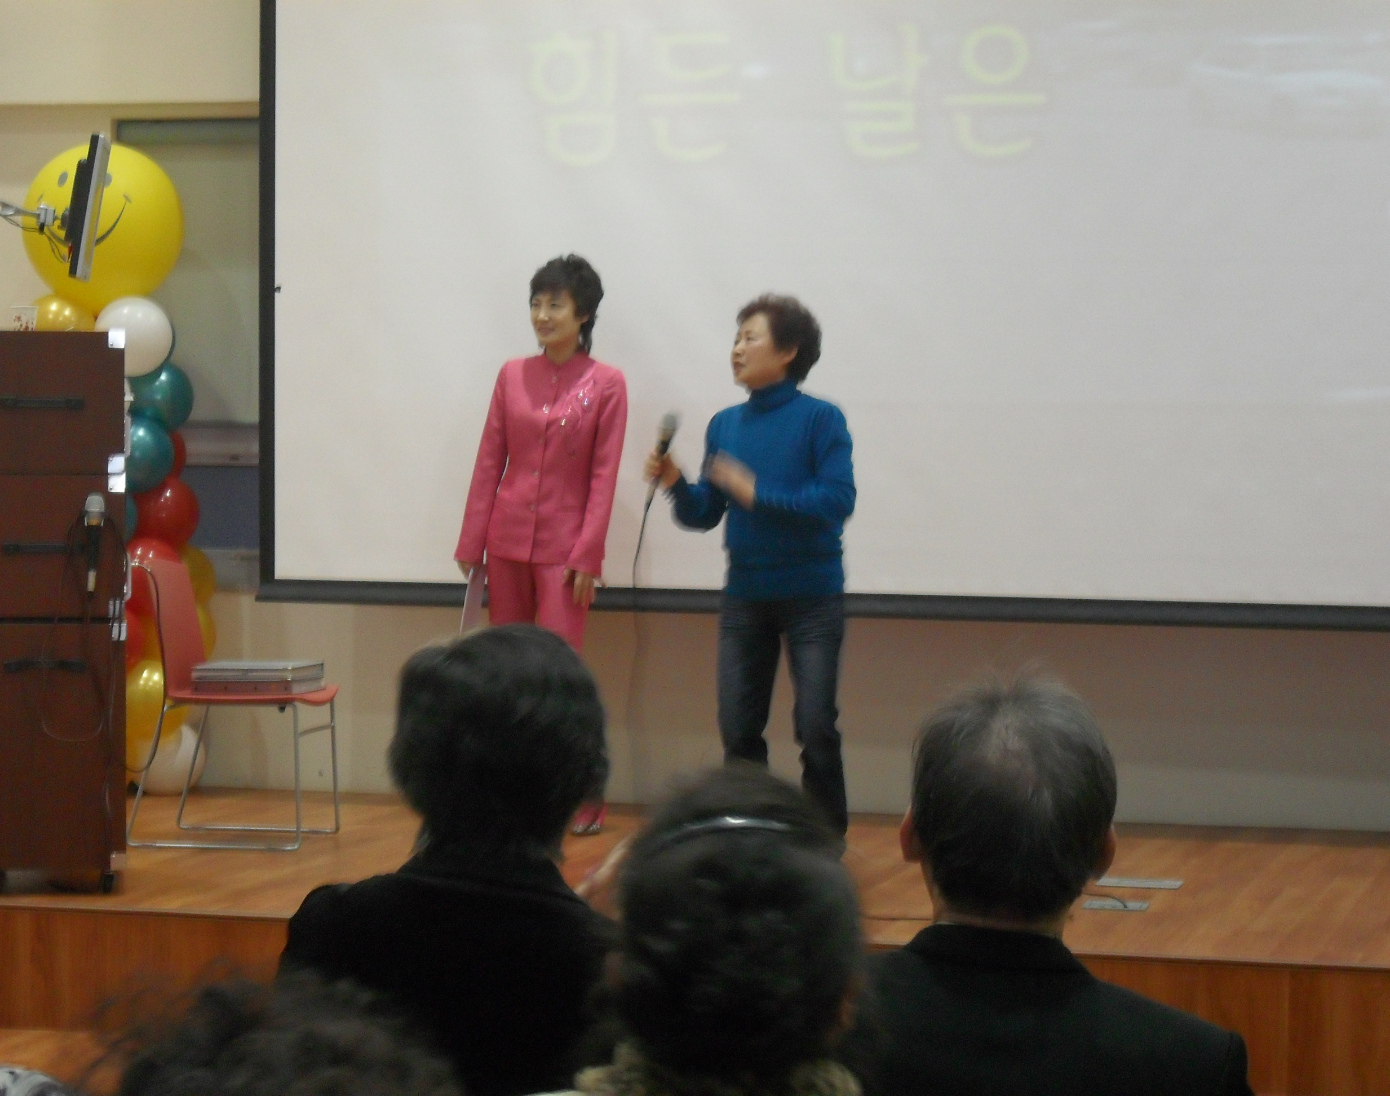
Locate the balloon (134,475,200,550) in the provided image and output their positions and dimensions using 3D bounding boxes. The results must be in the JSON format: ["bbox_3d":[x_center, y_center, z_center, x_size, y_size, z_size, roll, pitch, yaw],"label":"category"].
[{"bbox_3d":[-1.682,-0.110,12.050,0.235,0.240,0.235,0,2,-9],"label":"balloon"}]

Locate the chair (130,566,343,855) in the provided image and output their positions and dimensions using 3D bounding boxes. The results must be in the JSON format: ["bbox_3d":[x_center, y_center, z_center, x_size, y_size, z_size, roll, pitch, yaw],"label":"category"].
[{"bbox_3d":[-1.301,0.432,10.812,0.520,0.800,0.480,1,2,7],"label":"chair"}]

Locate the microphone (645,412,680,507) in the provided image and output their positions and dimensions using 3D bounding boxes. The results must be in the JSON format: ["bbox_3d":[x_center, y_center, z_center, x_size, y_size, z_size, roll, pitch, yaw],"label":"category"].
[{"bbox_3d":[-0.089,-0.244,10.350,0.050,0.245,0.050,14,6,0],"label":"microphone"}]

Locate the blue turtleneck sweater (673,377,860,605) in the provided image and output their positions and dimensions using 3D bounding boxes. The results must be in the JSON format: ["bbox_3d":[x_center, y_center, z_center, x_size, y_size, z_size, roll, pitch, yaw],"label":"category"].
[{"bbox_3d":[0.195,-0.166,10.720,0.460,0.630,0.360,2,3,38],"label":"blue turtleneck sweater"}]

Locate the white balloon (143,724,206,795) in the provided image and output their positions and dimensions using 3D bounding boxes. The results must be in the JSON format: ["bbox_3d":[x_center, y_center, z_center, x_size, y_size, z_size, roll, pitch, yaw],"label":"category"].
[{"bbox_3d":[-1.670,0.672,12.120,0.230,0.230,0.230,0,2,0],"label":"white balloon"}]

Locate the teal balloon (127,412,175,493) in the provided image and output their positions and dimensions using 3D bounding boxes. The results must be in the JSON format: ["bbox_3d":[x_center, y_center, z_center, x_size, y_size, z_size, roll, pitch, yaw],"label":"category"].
[{"bbox_3d":[-1.755,-0.295,11.920,0.245,0.250,0.245,0,2,-9],"label":"teal balloon"}]

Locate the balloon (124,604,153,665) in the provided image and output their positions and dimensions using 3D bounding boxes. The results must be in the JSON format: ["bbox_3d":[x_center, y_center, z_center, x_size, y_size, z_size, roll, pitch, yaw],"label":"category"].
[{"bbox_3d":[-1.827,0.278,12.100,0.220,0.220,0.220,0,2,0],"label":"balloon"}]

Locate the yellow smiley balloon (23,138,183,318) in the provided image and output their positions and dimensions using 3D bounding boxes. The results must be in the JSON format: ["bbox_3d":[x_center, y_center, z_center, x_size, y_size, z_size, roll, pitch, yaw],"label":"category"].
[{"bbox_3d":[-1.875,-1.010,12.020,0.515,0.540,0.510,1,2,6],"label":"yellow smiley balloon"}]

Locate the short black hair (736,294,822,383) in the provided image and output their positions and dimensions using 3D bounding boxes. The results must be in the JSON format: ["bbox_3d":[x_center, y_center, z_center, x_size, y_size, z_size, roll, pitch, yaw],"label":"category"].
[{"bbox_3d":[0.237,-0.593,10.750,0.250,0.250,0.210,-1,3,-35],"label":"short black hair"}]

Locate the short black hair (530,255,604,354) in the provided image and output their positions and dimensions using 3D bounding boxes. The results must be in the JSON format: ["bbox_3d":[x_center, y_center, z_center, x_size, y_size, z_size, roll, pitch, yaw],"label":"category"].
[{"bbox_3d":[-0.375,-0.714,11.150,0.200,0.285,0.220,2,3,37],"label":"short black hair"}]

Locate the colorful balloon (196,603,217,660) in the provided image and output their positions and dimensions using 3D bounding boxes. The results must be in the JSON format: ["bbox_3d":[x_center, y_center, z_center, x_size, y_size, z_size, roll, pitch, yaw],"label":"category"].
[{"bbox_3d":[-1.639,0.274,12.080,0.245,0.245,0.245,0,2,-9],"label":"colorful balloon"}]

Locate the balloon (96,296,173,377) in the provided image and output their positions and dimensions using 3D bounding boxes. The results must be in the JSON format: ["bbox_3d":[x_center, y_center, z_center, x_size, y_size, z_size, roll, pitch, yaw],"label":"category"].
[{"bbox_3d":[-1.778,-0.672,12.050,0.245,0.250,0.245,0,2,0],"label":"balloon"}]

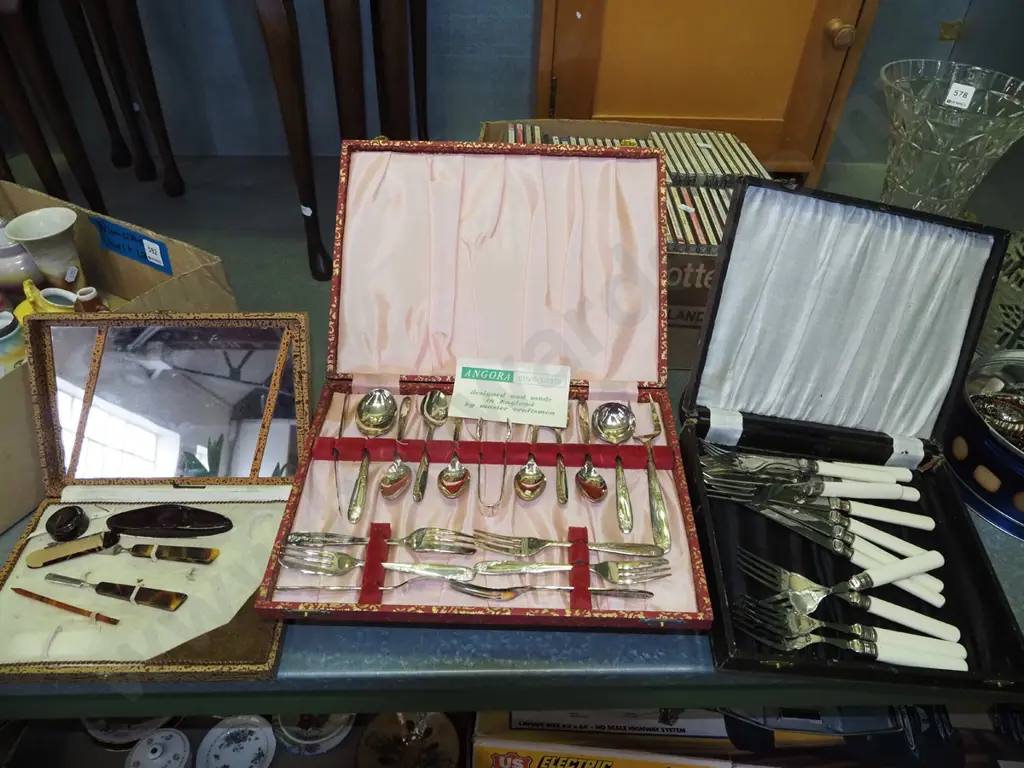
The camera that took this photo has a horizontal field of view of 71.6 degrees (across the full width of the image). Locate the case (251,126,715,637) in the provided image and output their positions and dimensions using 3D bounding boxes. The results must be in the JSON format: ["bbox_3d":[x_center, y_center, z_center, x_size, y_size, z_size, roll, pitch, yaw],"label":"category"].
[{"bbox_3d":[-0.014,-0.037,0.611,0.322,0.175,0.429,2,41,1],"label":"case"}]

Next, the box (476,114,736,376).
[{"bbox_3d":[0.134,-0.183,0.875,0.345,0.153,0.320,3,41,1],"label":"box"}]

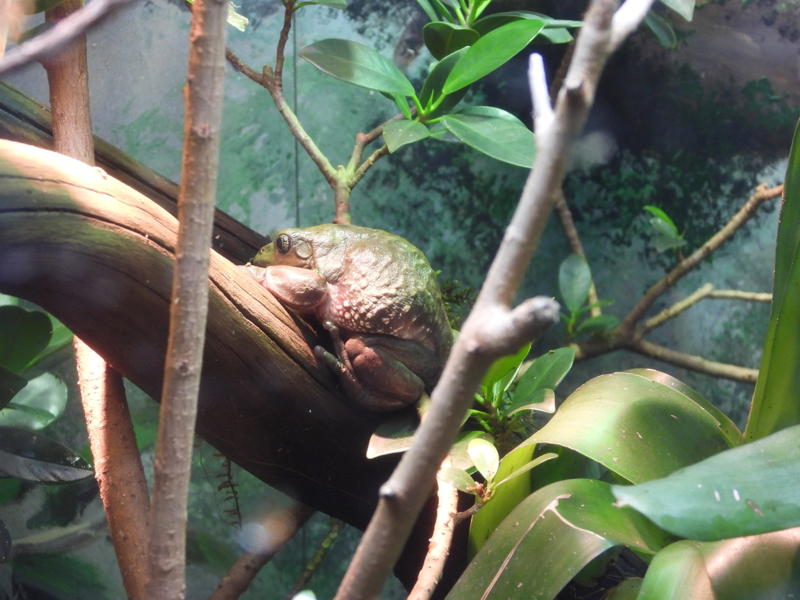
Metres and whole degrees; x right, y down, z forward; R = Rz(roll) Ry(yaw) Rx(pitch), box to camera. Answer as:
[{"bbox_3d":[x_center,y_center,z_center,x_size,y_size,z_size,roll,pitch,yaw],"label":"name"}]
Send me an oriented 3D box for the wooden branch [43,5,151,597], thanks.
[{"bbox_3d":[-0.170,0.000,1.620,0.030,0.335,0.040,-7,0,0],"label":"wooden branch"}]

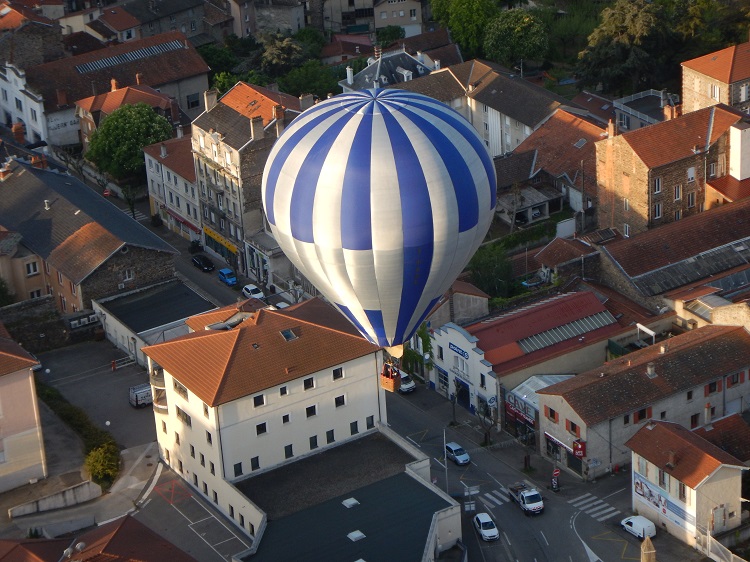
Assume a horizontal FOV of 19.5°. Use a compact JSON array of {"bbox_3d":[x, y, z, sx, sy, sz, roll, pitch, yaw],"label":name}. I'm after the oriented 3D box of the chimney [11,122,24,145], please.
[{"bbox_3d":[-53.945,-22.307,330.838,1.600,3.200,0.850,-18,29,-28],"label":"chimney"}]

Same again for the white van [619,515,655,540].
[{"bbox_3d":[29.371,27.352,243.612,1.700,1.800,4.100,-23,32,-35],"label":"white van"}]

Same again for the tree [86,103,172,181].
[{"bbox_3d":[-37.383,-20.870,334.474,13.000,12.600,13.000,-4,26,0],"label":"tree"}]

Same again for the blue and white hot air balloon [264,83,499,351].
[{"bbox_3d":[0.506,-4.138,159.600,17.000,19.400,17.000,-4,26,0],"label":"blue and white hot air balloon"}]

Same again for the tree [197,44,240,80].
[{"bbox_3d":[-26.630,-37.010,372.242,8.000,8.000,8.000,-4,26,0],"label":"tree"}]

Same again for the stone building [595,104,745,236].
[{"bbox_3d":[43.844,-16.266,313.358,21.328,15.641,12.086,-18,29,-28],"label":"stone building"}]

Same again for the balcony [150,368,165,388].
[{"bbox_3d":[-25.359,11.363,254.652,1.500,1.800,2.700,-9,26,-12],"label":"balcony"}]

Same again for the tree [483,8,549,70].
[{"bbox_3d":[24.011,-41.149,371.211,11.000,10.600,11.000,-4,26,0],"label":"tree"}]

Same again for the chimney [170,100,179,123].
[{"bbox_3d":[-30.835,-26.221,336.430,1.050,3.900,0.750,-17,28,-25],"label":"chimney"}]

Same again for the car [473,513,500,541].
[{"bbox_3d":[12.423,27.236,242.491,1.750,1.480,4.120,-10,26,-14],"label":"car"}]

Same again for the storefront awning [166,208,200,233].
[{"bbox_3d":[-28.441,-8.790,319.788,0.900,0.650,10.664,-18,29,-28],"label":"storefront awning"}]

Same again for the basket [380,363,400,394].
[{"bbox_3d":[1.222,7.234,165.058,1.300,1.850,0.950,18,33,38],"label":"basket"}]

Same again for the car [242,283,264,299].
[{"bbox_3d":[-16.700,1.500,300.384,1.690,1.460,3.800,-20,30,-31],"label":"car"}]

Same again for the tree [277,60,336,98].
[{"bbox_3d":[-11.268,-31.637,359.553,9.500,9.852,9.500,-3,25,1],"label":"tree"}]

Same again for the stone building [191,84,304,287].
[{"bbox_3d":[-14.468,-15.554,310.177,17.469,23.562,13.102,-18,29,-28],"label":"stone building"}]

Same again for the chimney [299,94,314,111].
[{"bbox_3d":[-9.372,-24.112,299.476,1.950,2.600,0.700,-17,28,-25],"label":"chimney"}]

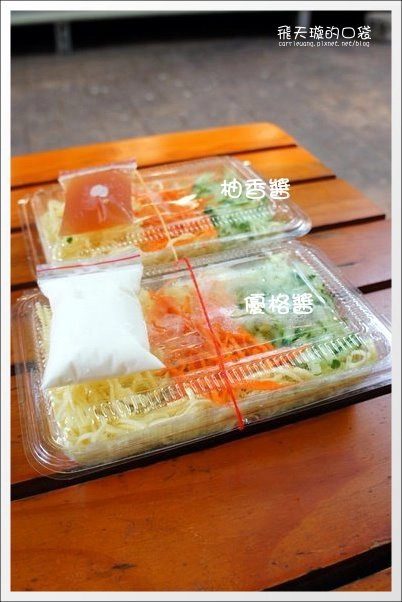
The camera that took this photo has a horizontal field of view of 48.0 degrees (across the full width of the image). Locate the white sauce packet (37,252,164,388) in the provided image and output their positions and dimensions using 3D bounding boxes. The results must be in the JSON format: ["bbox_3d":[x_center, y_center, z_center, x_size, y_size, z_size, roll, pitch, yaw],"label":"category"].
[{"bbox_3d":[-0.057,0.002,0.246,0.065,0.018,0.093,-12,42,-13],"label":"white sauce packet"}]

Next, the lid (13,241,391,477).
[{"bbox_3d":[0.003,0.020,0.270,0.210,0.043,0.137,-12,42,-13],"label":"lid"}]

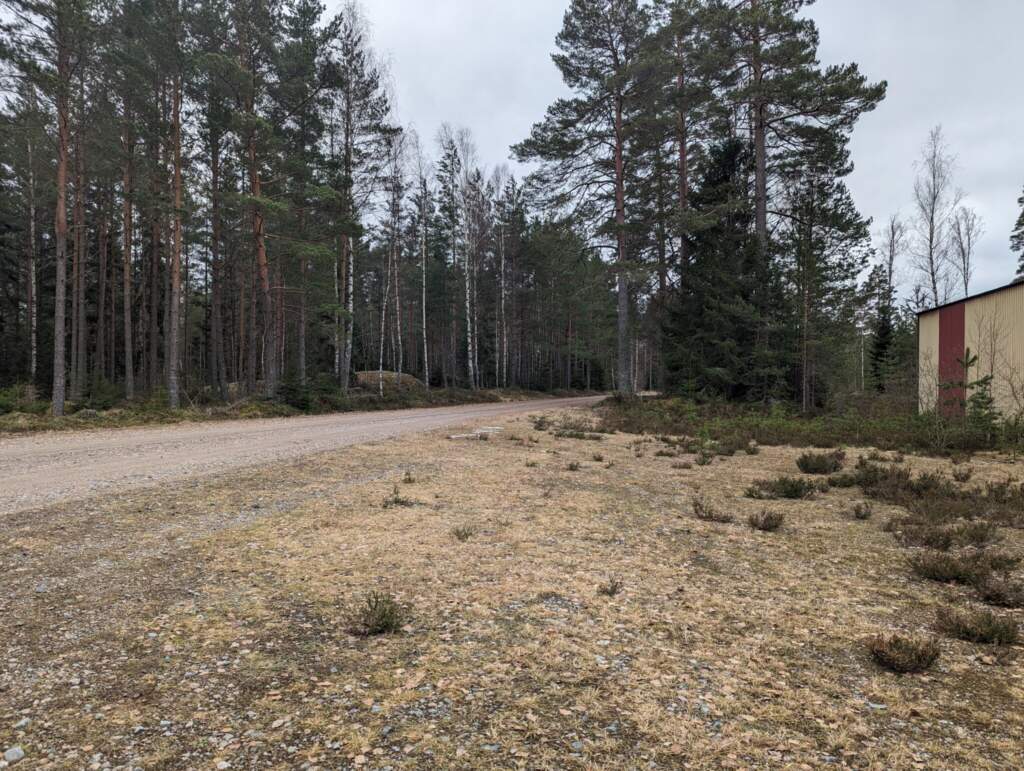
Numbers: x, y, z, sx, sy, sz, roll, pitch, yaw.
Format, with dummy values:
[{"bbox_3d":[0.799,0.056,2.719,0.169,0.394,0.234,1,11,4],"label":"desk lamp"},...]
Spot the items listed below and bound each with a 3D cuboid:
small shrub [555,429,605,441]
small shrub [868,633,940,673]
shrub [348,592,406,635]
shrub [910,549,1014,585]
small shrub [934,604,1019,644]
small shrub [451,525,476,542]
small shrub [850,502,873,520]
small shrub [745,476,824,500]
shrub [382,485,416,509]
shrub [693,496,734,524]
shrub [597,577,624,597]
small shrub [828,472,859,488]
[{"bbox_3d":[1.774,1.265,18.683,1.274,0.286,0.776,0,0,0],"label":"small shrub"},{"bbox_3d":[2.100,1.399,3.804,0.374,0.164,0.317,0,0,0],"label":"small shrub"},{"bbox_3d":[-0.817,1.365,4.318,0.342,0.228,0.292,0,0,0],"label":"shrub"},{"bbox_3d":[3.470,1.390,5.520,0.750,0.200,0.520,0,1,10],"label":"shrub"},{"bbox_3d":[2.738,1.382,4.191,0.480,0.194,0.336,0,0,0],"label":"small shrub"},{"bbox_3d":[-0.462,1.393,6.770,0.240,0.147,0.220,0,0,0],"label":"small shrub"},{"bbox_3d":[3.839,1.371,7.810,0.234,0.182,0.215,0,0,0],"label":"small shrub"},{"bbox_3d":[3.564,1.318,9.298,0.964,0.272,0.582,0,0,0],"label":"small shrub"},{"bbox_3d":[-1.358,1.322,8.580,0.398,0.271,0.304,0,0,0],"label":"shrub"},{"bbox_3d":[2.167,1.324,7.647,0.438,0.277,0.289,0,0,0],"label":"shrub"},{"bbox_3d":[0.706,1.420,5.043,0.179,0.110,0.155,0,0,0],"label":"shrub"},{"bbox_3d":[4.766,1.347,10.222,0.418,0.205,0.299,0,0,0],"label":"small shrub"}]

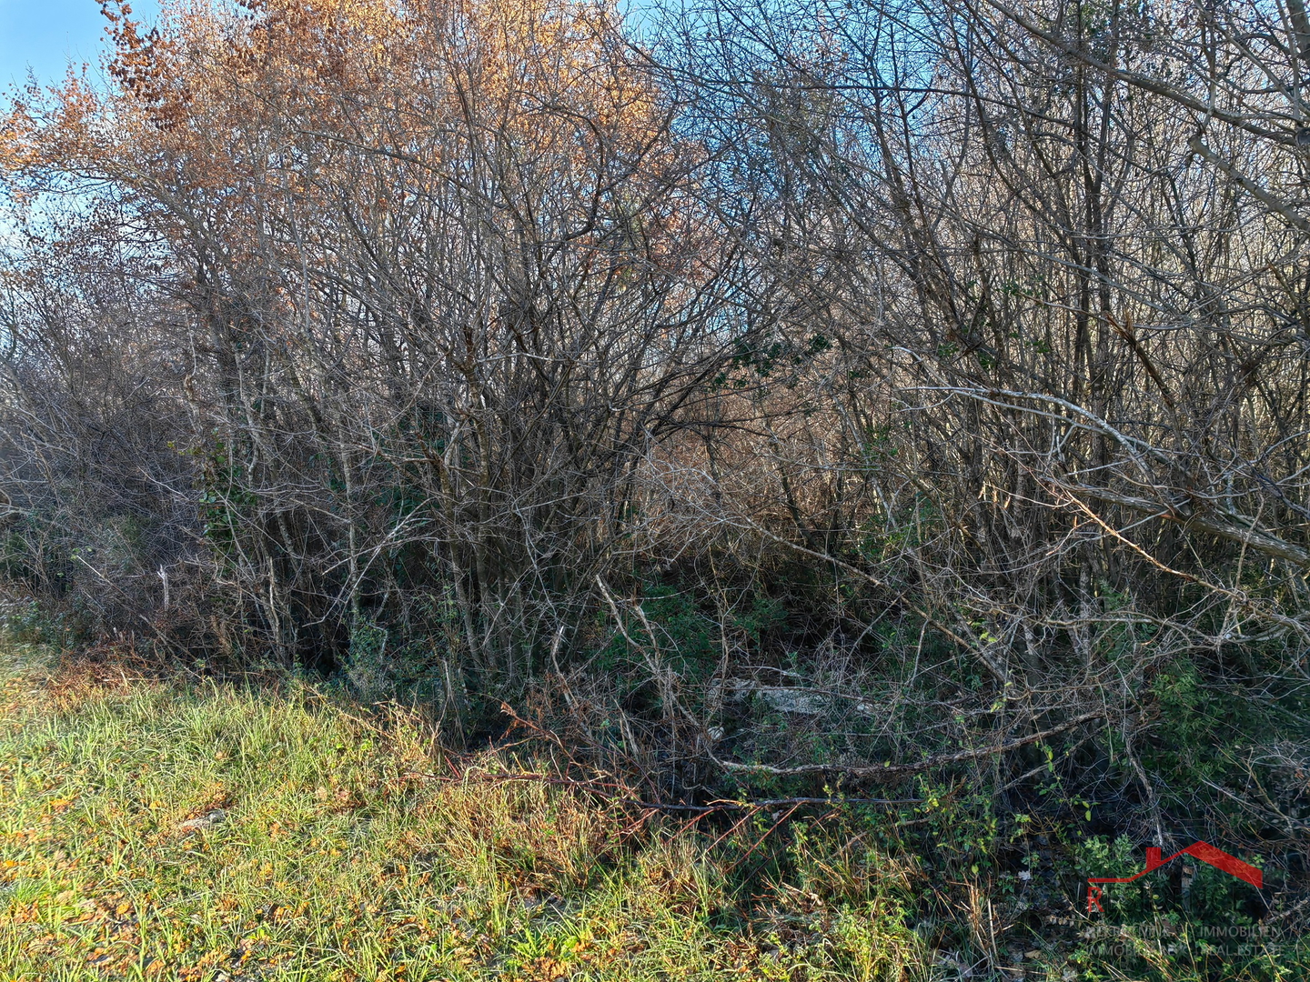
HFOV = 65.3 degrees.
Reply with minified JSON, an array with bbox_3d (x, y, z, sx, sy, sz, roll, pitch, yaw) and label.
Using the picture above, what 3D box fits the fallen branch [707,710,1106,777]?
[{"bbox_3d":[1.388,1.388,5.600,2.200,0.330,0.350,0,0,-10],"label":"fallen branch"}]

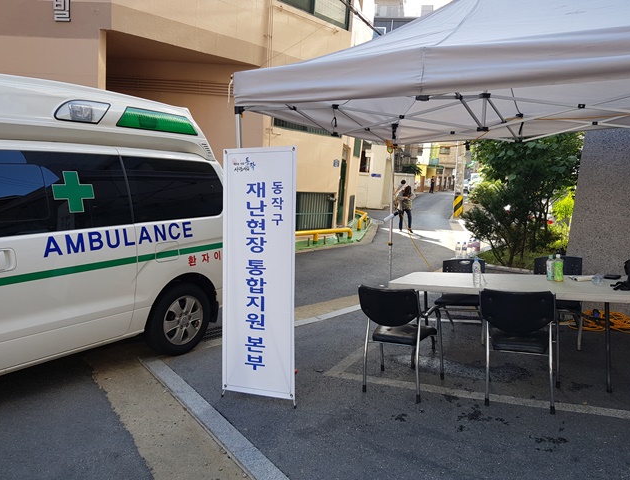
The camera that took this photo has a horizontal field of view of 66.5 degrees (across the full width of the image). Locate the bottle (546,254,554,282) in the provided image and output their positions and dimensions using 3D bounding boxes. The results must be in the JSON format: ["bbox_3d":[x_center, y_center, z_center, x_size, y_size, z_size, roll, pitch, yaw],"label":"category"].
[{"bbox_3d":[1.870,0.221,3.804,0.066,0.205,0.066,-1,5,24],"label":"bottle"}]

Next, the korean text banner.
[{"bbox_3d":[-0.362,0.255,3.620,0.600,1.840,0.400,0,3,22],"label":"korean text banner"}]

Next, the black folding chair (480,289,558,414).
[{"bbox_3d":[1.442,0.709,3.376,0.520,0.800,0.546,0,5,26],"label":"black folding chair"}]

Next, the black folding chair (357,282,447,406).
[{"bbox_3d":[0.648,0.721,3.661,0.520,0.800,0.546,0,5,29],"label":"black folding chair"}]

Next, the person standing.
[{"bbox_3d":[3.062,-1.005,16.000,0.550,1.570,0.420,0,7,-12],"label":"person standing"}]

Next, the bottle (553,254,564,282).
[{"bbox_3d":[1.901,0.218,3.743,0.069,0.217,0.069,-1,5,24],"label":"bottle"}]

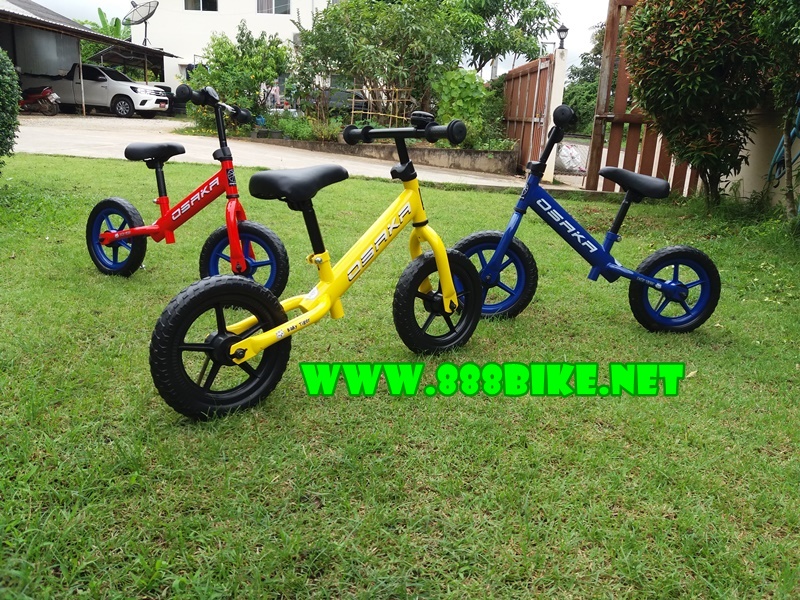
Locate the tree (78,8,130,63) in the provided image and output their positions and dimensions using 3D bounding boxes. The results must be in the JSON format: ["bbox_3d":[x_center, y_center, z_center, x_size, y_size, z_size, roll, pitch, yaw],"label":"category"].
[{"bbox_3d":[-11.873,-9.623,26.000,2.600,4.200,2.600,4,15,0],"label":"tree"}]

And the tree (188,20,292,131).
[{"bbox_3d":[-3.969,-5.551,16.000,2.500,2.600,2.400,4,15,0],"label":"tree"}]

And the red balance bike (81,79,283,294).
[{"bbox_3d":[-0.678,-0.336,2.033,0.873,0.649,0.370,13,17,30],"label":"red balance bike"}]

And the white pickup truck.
[{"bbox_3d":[-10.426,-7.113,21.897,5.250,1.680,1.820,6,15,8],"label":"white pickup truck"}]

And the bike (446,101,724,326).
[{"bbox_3d":[0.593,-0.233,1.993,0.874,0.649,0.370,3,15,-3],"label":"bike"}]

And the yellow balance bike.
[{"bbox_3d":[-0.121,-0.101,1.434,0.882,0.605,0.422,-10,15,-41],"label":"yellow balance bike"}]

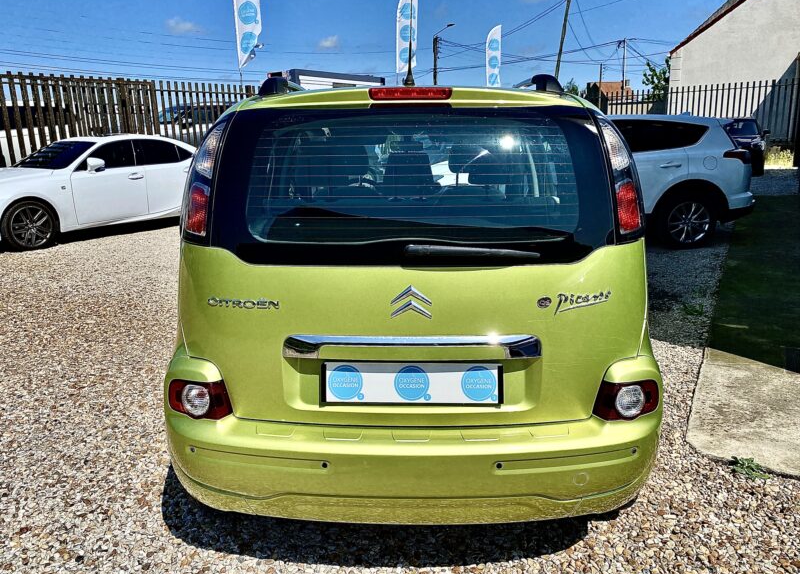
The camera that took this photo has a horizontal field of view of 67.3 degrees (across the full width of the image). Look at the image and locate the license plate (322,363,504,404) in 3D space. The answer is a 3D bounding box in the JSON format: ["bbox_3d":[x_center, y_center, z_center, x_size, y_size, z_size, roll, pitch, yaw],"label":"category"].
[{"bbox_3d":[0.037,0.283,1.760,0.525,0.125,0.020,0,9,1],"label":"license plate"}]

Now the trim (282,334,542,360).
[{"bbox_3d":[0.035,0.167,1.690,0.730,0.065,0.050,0,14,1],"label":"trim"}]

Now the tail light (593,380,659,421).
[{"bbox_3d":[0.705,0.350,1.891,0.220,0.118,0.085,-3,14,-12],"label":"tail light"}]

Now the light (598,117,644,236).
[{"bbox_3d":[0.675,-0.337,1.830,0.150,0.350,0.170,-3,15,-9],"label":"light"}]

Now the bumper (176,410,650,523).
[{"bbox_3d":[0.046,0.526,1.952,1.660,0.320,0.400,0,14,1],"label":"bumper"}]

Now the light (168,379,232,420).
[{"bbox_3d":[-0.625,0.350,1.891,0.220,0.118,0.085,3,14,12],"label":"light"}]

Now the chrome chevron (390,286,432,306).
[{"bbox_3d":[0.033,0.025,1.715,0.118,0.059,0.014,0,1,1],"label":"chrome chevron"}]

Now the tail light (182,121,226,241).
[{"bbox_3d":[-0.606,-0.323,1.852,0.120,0.370,0.155,3,4,12],"label":"tail light"}]

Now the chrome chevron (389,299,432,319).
[{"bbox_3d":[0.033,0.065,1.710,0.118,0.056,0.014,0,1,1],"label":"chrome chevron"}]

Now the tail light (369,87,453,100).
[{"bbox_3d":[0.032,-0.560,1.741,0.242,0.036,0.040,0,14,0],"label":"tail light"}]

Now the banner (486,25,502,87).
[{"bbox_3d":[3.557,-8.556,22.500,0.650,2.350,0.060,1,14,8],"label":"banner"}]

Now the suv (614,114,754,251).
[{"bbox_3d":[2.231,-1.506,8.150,4.600,1.670,1.850,0,14,4],"label":"suv"}]

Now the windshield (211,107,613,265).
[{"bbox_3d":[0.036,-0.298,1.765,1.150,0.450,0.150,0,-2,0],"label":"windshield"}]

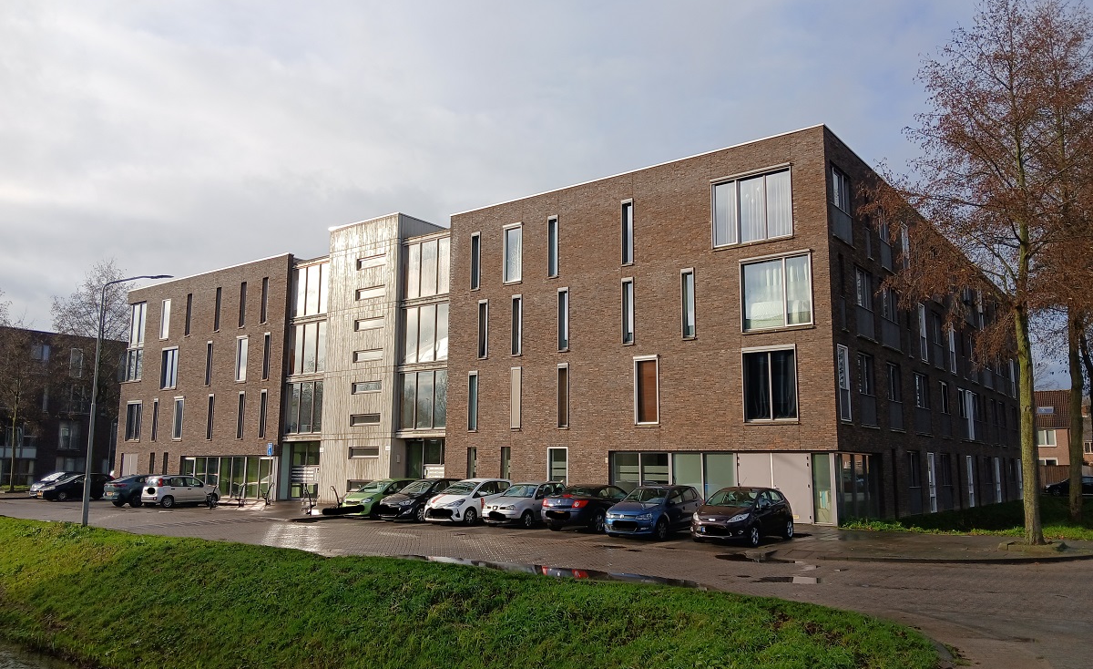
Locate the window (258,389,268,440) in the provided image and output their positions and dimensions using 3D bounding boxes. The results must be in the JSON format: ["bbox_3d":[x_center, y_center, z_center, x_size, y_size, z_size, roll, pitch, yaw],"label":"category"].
[{"bbox_3d":[-14.686,4.142,42.520,0.560,2.520,0.140,-6,-11,37],"label":"window"}]

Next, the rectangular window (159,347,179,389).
[{"bbox_3d":[-22.515,2.018,49.143,1.786,2.563,0.150,-6,-11,37],"label":"rectangular window"}]

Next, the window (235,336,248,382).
[{"bbox_3d":[-16.551,1.354,44.695,1.053,2.518,0.150,-6,-11,37],"label":"window"}]

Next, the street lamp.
[{"bbox_3d":[-13.640,2.021,26.896,0.280,8.260,2.250,-6,-11,37],"label":"street lamp"}]

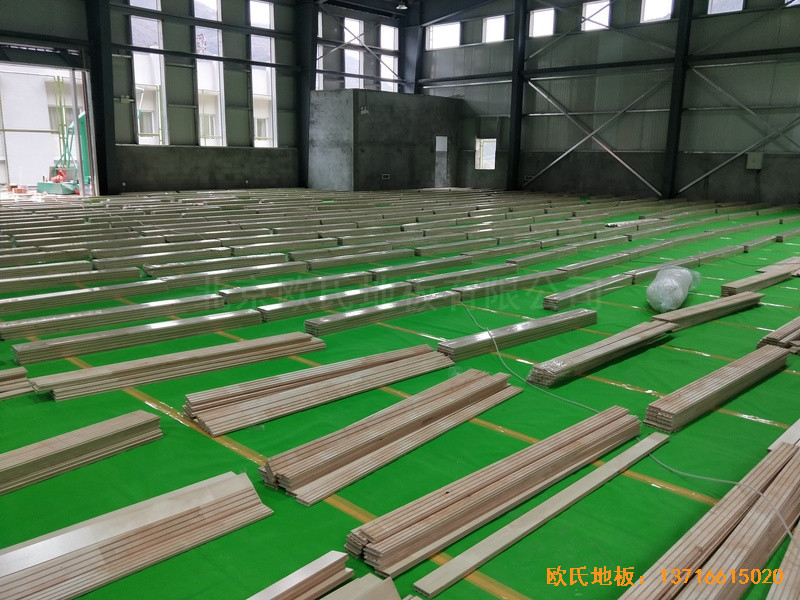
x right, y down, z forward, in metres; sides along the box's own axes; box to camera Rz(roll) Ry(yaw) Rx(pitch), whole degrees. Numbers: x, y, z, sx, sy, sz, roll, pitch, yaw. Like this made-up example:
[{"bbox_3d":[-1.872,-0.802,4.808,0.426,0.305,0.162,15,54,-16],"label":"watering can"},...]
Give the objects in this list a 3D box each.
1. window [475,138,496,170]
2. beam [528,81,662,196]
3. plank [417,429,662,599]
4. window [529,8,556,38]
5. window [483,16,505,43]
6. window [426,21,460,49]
[{"bbox_3d":[3.442,-5.875,23.314,0.920,1.234,0.120,15,20,42],"label":"window"},{"bbox_3d":[6.530,-5.642,19.732,5.241,3.818,0.150,15,20,42],"label":"beam"},{"bbox_3d":[0.759,0.883,2.592,1.802,0.020,0.068,-11,19,-40],"label":"plank"},{"bbox_3d":[5.089,-9.916,20.672,0.994,0.779,0.120,15,20,42],"label":"window"},{"bbox_3d":[3.599,-10.313,22.052,0.968,0.784,0.120,15,20,42],"label":"window"},{"bbox_3d":[1.769,-10.812,23.746,1.677,0.863,0.120,15,20,42],"label":"window"}]

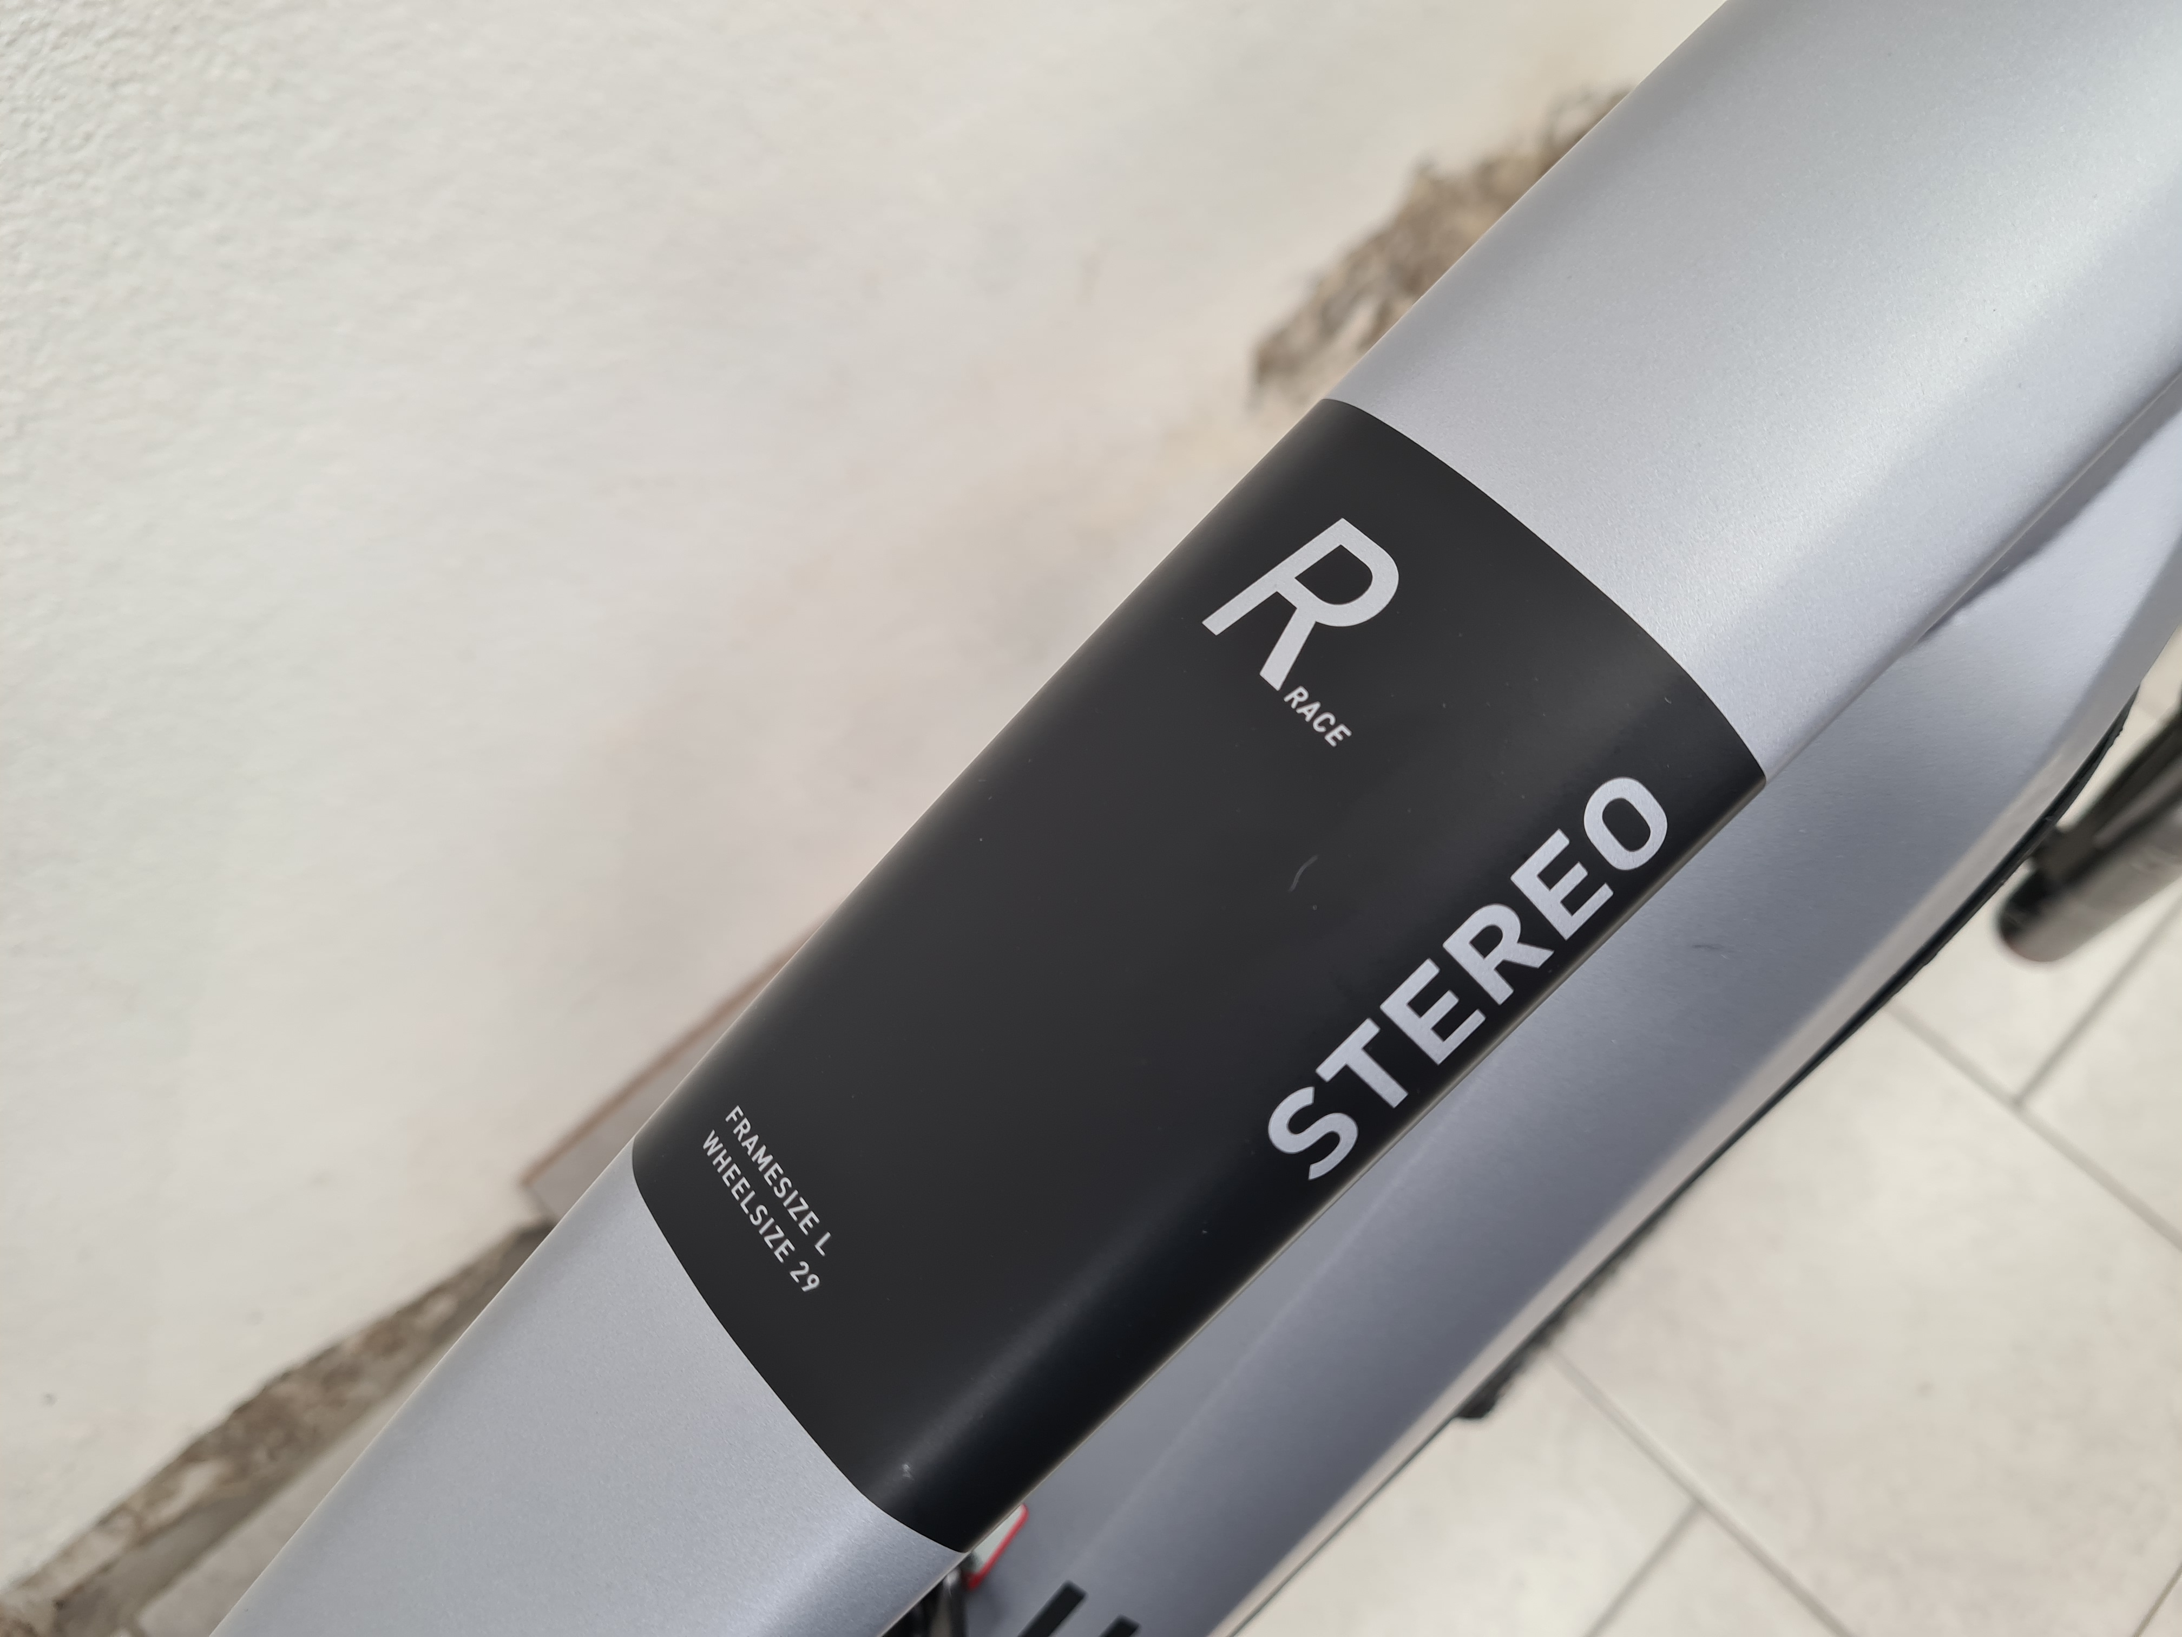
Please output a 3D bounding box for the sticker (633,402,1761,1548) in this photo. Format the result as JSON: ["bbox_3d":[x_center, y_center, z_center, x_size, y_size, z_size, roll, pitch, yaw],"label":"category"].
[{"bbox_3d":[0.007,0.015,0.183,0.121,0.018,0.067,-44,75,0],"label":"sticker"}]

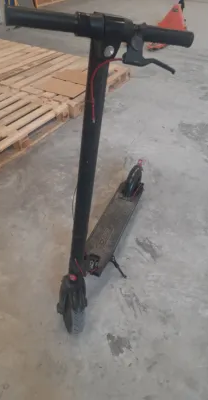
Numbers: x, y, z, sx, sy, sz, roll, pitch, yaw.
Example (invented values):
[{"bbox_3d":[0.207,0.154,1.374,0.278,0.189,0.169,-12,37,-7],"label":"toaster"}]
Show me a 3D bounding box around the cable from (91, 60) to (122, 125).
[{"bbox_3d":[0.005,-0.263,0.679,0.080,0.155,0.040,-2,43,-4],"label":"cable"}]

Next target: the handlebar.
[{"bbox_3d":[-0.005,-0.394,0.635,0.430,0.055,0.060,2,43,-8],"label":"handlebar"}]

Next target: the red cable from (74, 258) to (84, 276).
[{"bbox_3d":[-0.089,0.257,1.050,0.040,0.090,0.035,-2,43,-4],"label":"red cable"}]

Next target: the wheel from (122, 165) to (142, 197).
[{"bbox_3d":[0.186,-0.110,1.746,0.055,0.210,0.210,18,46,14],"label":"wheel"}]

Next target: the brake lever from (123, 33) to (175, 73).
[{"bbox_3d":[0.102,-0.335,0.639,0.125,0.062,0.060,2,43,-8],"label":"brake lever"}]

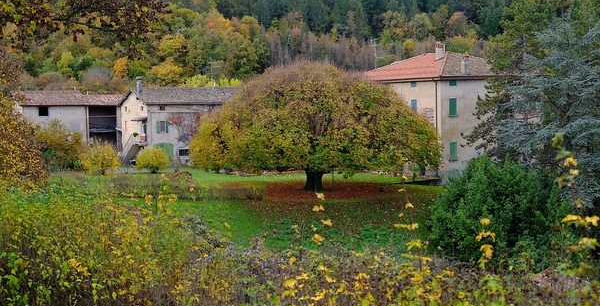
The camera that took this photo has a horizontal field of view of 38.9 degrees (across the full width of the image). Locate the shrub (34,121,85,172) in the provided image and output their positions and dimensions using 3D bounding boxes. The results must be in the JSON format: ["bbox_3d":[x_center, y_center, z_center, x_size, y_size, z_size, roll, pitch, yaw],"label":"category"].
[{"bbox_3d":[-23.487,-0.732,83.000,4.800,5.000,4.500,-1,3,0],"label":"shrub"}]

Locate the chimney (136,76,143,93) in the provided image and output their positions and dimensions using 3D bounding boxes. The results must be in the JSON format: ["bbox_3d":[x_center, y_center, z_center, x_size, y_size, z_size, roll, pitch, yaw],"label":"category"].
[{"bbox_3d":[-17.541,-7.496,93.000,0.580,1.950,0.580,1,3,35],"label":"chimney"}]

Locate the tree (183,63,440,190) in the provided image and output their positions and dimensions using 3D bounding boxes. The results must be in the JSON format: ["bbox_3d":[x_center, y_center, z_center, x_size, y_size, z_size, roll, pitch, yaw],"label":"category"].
[{"bbox_3d":[1.024,-1.843,58.000,17.000,8.800,16.600,-1,3,0],"label":"tree"}]

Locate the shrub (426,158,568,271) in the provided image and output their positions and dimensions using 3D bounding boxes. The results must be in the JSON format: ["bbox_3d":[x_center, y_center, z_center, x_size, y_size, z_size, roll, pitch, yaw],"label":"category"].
[{"bbox_3d":[7.042,2.100,30.000,5.000,4.000,4.700,-1,3,0],"label":"shrub"}]

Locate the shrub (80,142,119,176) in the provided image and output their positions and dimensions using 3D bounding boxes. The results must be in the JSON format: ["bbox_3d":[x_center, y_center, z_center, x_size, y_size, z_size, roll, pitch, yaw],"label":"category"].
[{"bbox_3d":[-18.401,0.597,78.000,3.500,2.900,3.300,-1,3,0],"label":"shrub"}]

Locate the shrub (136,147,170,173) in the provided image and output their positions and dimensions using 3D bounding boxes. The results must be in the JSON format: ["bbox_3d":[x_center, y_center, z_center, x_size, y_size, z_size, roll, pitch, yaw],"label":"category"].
[{"bbox_3d":[-13.704,0.702,79.500,3.150,2.450,3.100,-1,3,0],"label":"shrub"}]

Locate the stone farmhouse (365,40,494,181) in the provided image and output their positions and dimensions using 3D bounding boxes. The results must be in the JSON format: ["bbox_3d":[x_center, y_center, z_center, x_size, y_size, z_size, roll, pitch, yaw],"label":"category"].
[{"bbox_3d":[12.584,-3.792,73.455,12.800,11.300,12.800,-3,3,-33],"label":"stone farmhouse"}]

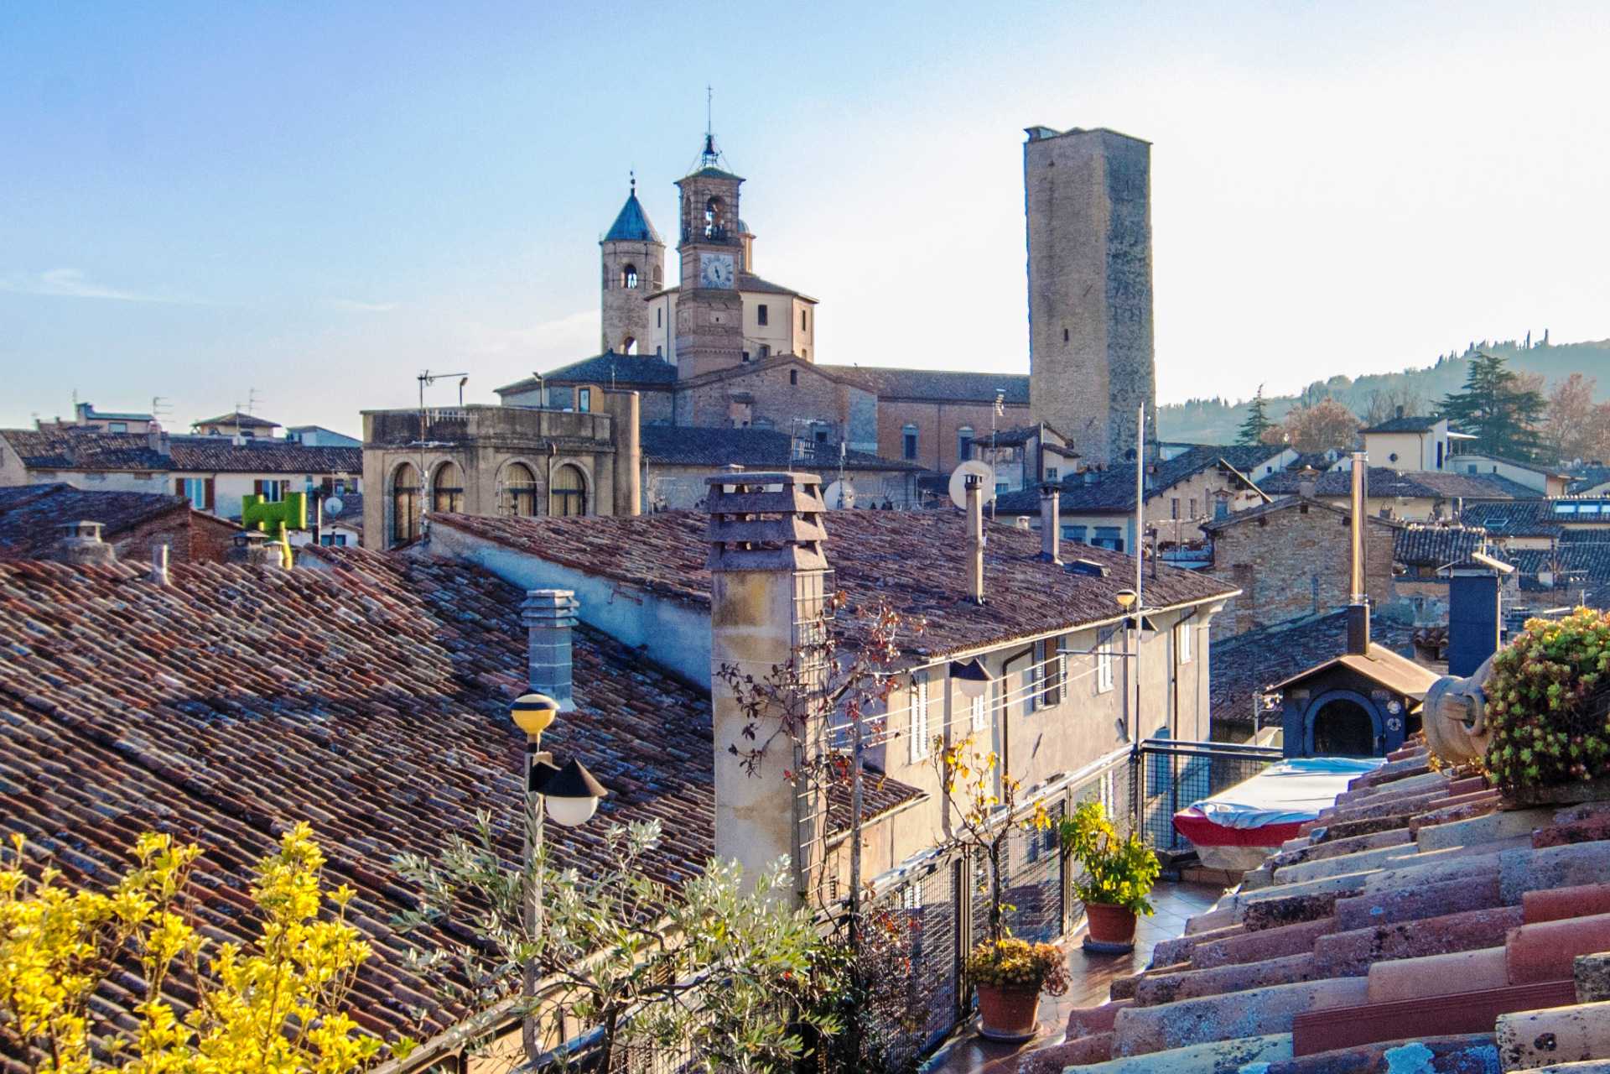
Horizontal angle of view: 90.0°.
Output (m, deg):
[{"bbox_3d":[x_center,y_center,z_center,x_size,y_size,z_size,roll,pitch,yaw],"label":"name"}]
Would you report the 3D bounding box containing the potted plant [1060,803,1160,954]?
[{"bbox_3d":[2.203,2.439,5.800,0.700,1.060,0.680,0,1,0],"label":"potted plant"}]

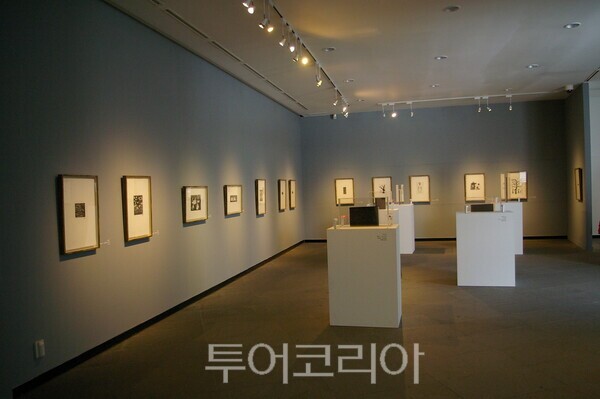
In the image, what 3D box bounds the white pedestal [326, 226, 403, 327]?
[{"bbox_3d":[0.739,0.837,5.054,0.732,1.030,0.536,-2,2,14],"label":"white pedestal"}]

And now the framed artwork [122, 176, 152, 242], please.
[{"bbox_3d":[-1.751,0.092,4.875,0.035,0.679,0.454,-2,2,15],"label":"framed artwork"}]

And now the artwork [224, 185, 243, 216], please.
[{"bbox_3d":[-1.087,0.006,7.422,0.035,0.469,0.637,-2,2,15],"label":"artwork"}]

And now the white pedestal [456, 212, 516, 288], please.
[{"bbox_3d":[2.678,0.698,6.553,0.750,1.028,0.502,-2,2,18],"label":"white pedestal"}]

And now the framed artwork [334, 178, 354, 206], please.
[{"bbox_3d":[1.173,-0.203,11.714,0.473,0.688,0.035,-2,2,10],"label":"framed artwork"}]

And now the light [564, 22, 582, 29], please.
[{"bbox_3d":[3.386,-2.184,5.583,0.207,0.045,0.207,-2,2,15],"label":"light"}]

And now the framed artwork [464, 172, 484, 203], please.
[{"bbox_3d":[4.473,-0.297,11.491,0.491,0.713,0.050,-2,2,10],"label":"framed artwork"}]

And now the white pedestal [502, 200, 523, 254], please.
[{"bbox_3d":[4.215,0.569,9.149,0.510,1.020,0.502,-2,2,16],"label":"white pedestal"}]

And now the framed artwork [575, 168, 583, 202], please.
[{"bbox_3d":[6.058,-0.295,9.748,0.050,0.702,0.438,-1,2,22],"label":"framed artwork"}]

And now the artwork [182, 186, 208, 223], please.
[{"bbox_3d":[-1.427,0.061,6.178,0.050,0.471,0.642,-2,2,14],"label":"artwork"}]

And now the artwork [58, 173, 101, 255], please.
[{"bbox_3d":[-1.974,0.122,4.040,0.050,0.680,0.450,-2,2,14],"label":"artwork"}]

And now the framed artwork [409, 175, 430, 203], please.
[{"bbox_3d":[3.141,-0.272,11.733,0.504,0.701,0.050,-2,2,10],"label":"framed artwork"}]

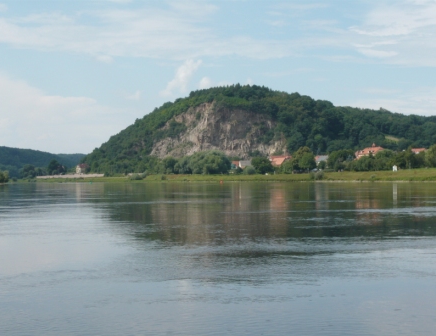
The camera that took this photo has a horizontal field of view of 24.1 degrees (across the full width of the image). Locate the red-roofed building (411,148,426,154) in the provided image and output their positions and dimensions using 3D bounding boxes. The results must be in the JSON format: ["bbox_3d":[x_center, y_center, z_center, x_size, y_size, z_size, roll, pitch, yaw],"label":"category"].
[{"bbox_3d":[140.471,-9.318,716.297,12.000,9.000,9.500,0,0,6],"label":"red-roofed building"}]

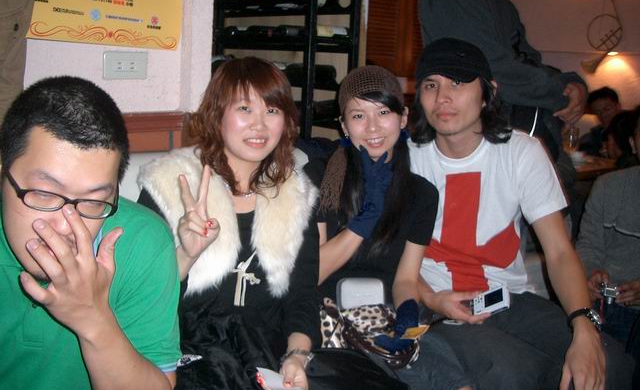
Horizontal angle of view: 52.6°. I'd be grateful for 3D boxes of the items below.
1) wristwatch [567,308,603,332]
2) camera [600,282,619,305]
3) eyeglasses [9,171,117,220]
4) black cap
[{"bbox_3d":[0.522,0.250,1.280,0.056,0.038,0.064,-28,-39,20],"label":"wristwatch"},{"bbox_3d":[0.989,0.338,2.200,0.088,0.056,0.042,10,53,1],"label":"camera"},{"bbox_3d":[-0.387,-0.009,0.971,0.143,0.042,0.135,10,19,-35],"label":"eyeglasses"},{"bbox_3d":[0.321,-0.318,1.540,0.178,0.120,0.245,0,7,4],"label":"black cap"}]

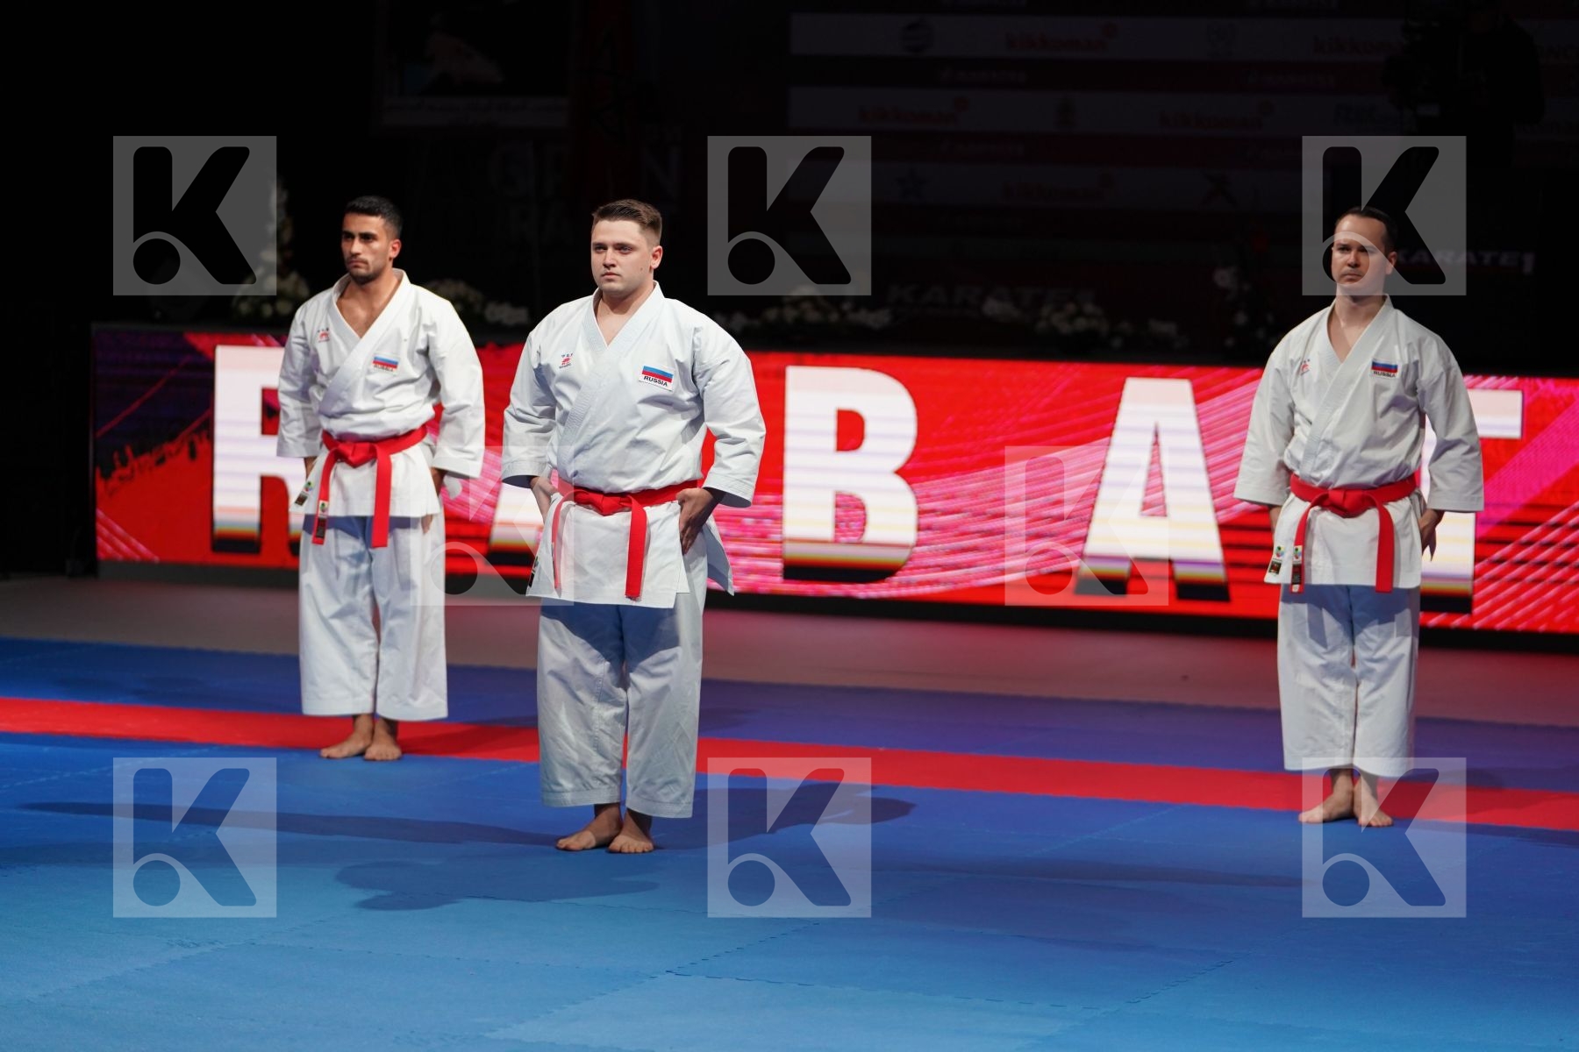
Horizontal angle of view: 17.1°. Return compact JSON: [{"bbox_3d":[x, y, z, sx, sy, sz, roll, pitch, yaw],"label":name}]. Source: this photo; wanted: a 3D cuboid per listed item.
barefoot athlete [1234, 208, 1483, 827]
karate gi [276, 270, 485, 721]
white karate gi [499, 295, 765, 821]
[{"bbox_3d":[1.593,-0.034,14.823,0.710,1.723,0.386,3,3,20],"label":"barefoot athlete"},{"bbox_3d":[-1.245,-0.093,16.036,0.680,1.372,0.355,3,3,20],"label":"karate gi"},{"bbox_3d":[-0.413,0.064,13.764,0.721,1.395,0.355,3,3,20],"label":"white karate gi"}]

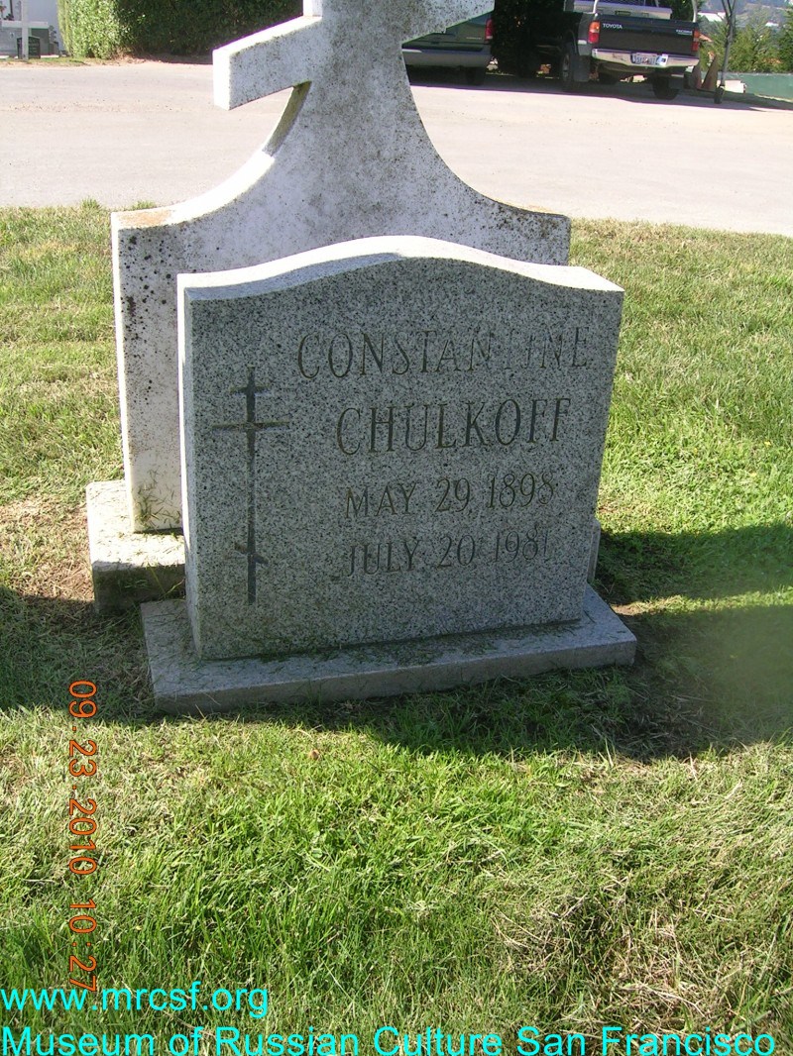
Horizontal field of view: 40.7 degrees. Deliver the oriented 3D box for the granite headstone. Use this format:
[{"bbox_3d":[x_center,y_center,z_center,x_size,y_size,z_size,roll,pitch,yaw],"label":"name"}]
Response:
[{"bbox_3d":[0.000,-0.095,1.634,0.777,0.655,0.275,-5,27,-16],"label":"granite headstone"}]

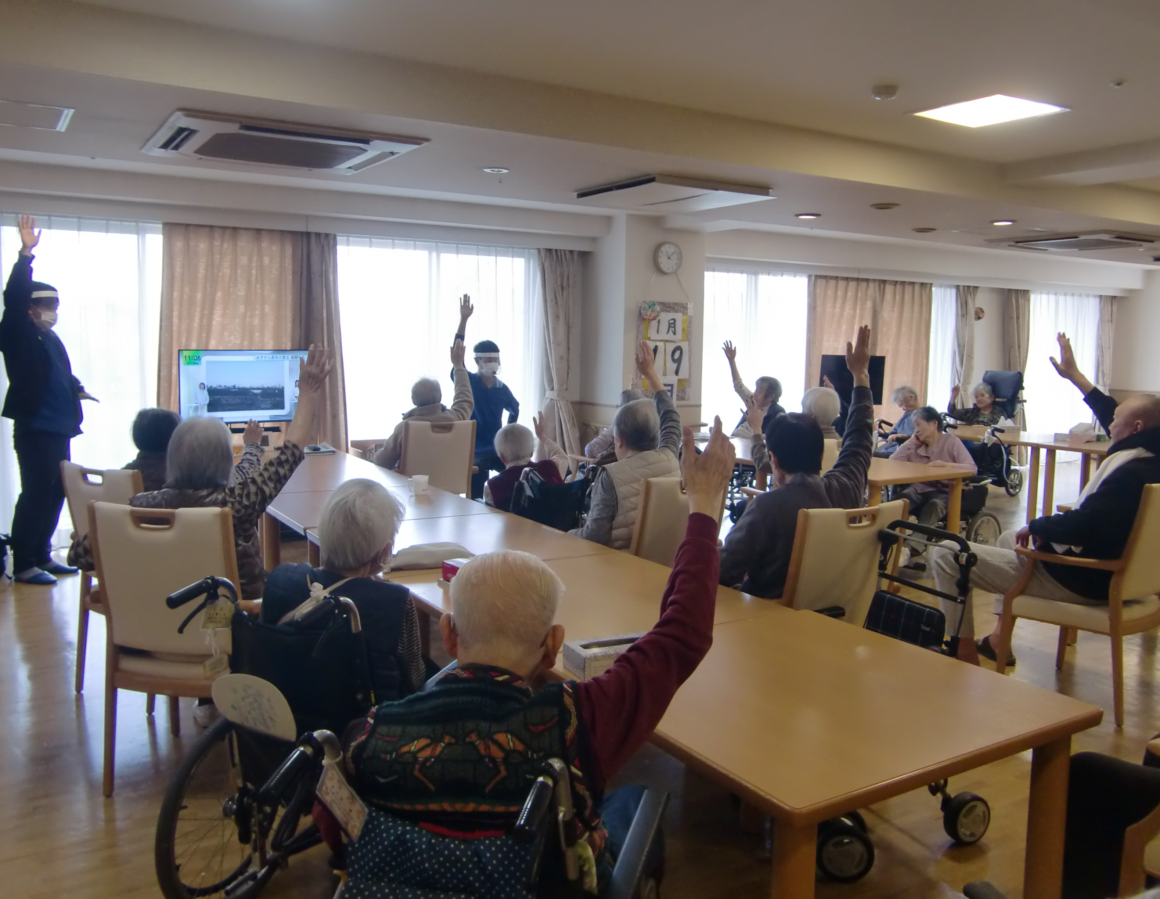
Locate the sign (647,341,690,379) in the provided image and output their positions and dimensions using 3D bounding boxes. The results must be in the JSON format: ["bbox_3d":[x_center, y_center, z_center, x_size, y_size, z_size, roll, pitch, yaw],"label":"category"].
[{"bbox_3d":[0.742,-0.756,8.271,0.502,0.323,0.020,-3,8,-32],"label":"sign"}]

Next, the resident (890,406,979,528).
[{"bbox_3d":[2.351,0.248,6.473,0.740,1.000,0.550,-3,8,-32],"label":"resident"}]

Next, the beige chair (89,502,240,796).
[{"bbox_3d":[-1.267,0.612,3.278,0.520,0.930,0.580,2,7,6],"label":"beige chair"}]

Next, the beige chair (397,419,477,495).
[{"bbox_3d":[-0.934,0.267,6.350,0.550,0.930,0.580,-1,7,-12],"label":"beige chair"}]

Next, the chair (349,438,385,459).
[{"bbox_3d":[-1.372,0.265,7.106,0.570,0.740,0.570,-3,8,-31],"label":"chair"}]

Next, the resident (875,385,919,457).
[{"bbox_3d":[2.510,0.053,7.750,0.740,1.060,0.500,-3,8,-32],"label":"resident"}]

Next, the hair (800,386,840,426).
[{"bbox_3d":[1.313,-0.228,5.300,0.180,0.220,0.210,-4,8,-37],"label":"hair"}]

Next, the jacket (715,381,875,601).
[{"bbox_3d":[0.770,0.211,3.340,0.620,0.870,0.430,-3,8,-32],"label":"jacket"}]

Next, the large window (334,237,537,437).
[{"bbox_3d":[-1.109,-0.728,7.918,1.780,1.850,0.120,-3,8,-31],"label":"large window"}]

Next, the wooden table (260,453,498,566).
[{"bbox_3d":[-1.446,0.516,5.308,0.900,0.710,2.650,-3,8,-32],"label":"wooden table"}]

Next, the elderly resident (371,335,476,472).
[{"bbox_3d":[-0.986,-0.002,6.392,0.660,1.450,0.750,-1,7,-17],"label":"elderly resident"}]

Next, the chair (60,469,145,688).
[{"bbox_3d":[-1.723,0.516,4.034,0.550,0.930,0.580,4,7,29],"label":"chair"}]

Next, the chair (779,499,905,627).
[{"bbox_3d":[0.737,0.625,3.415,0.550,0.930,0.580,-3,7,-30],"label":"chair"}]

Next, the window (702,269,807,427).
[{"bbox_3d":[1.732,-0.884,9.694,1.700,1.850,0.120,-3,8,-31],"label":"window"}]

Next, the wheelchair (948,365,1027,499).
[{"bbox_3d":[3.917,-0.176,9.548,1.050,1.250,0.620,-3,8,-31],"label":"wheelchair"}]

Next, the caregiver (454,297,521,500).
[{"bbox_3d":[-0.718,-0.258,7.265,0.550,1.770,0.380,0,7,-9],"label":"caregiver"}]

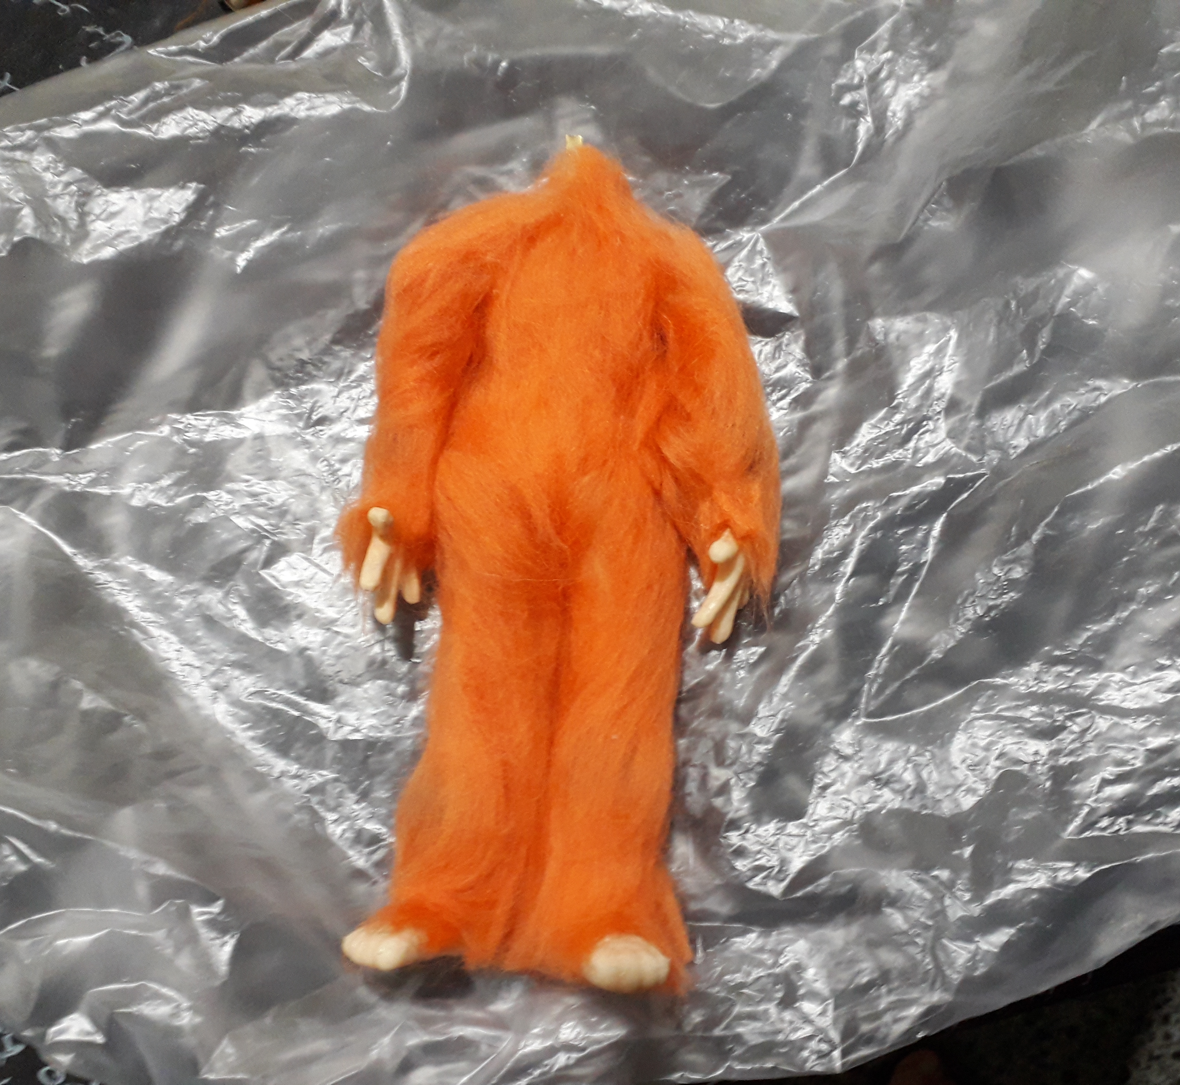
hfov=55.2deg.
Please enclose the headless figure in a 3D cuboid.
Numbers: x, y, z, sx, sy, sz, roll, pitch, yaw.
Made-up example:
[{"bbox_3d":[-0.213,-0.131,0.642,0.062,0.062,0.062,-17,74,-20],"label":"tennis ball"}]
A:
[{"bbox_3d":[-0.010,0.002,0.340,0.125,0.065,0.252,3,81,0],"label":"headless figure"}]

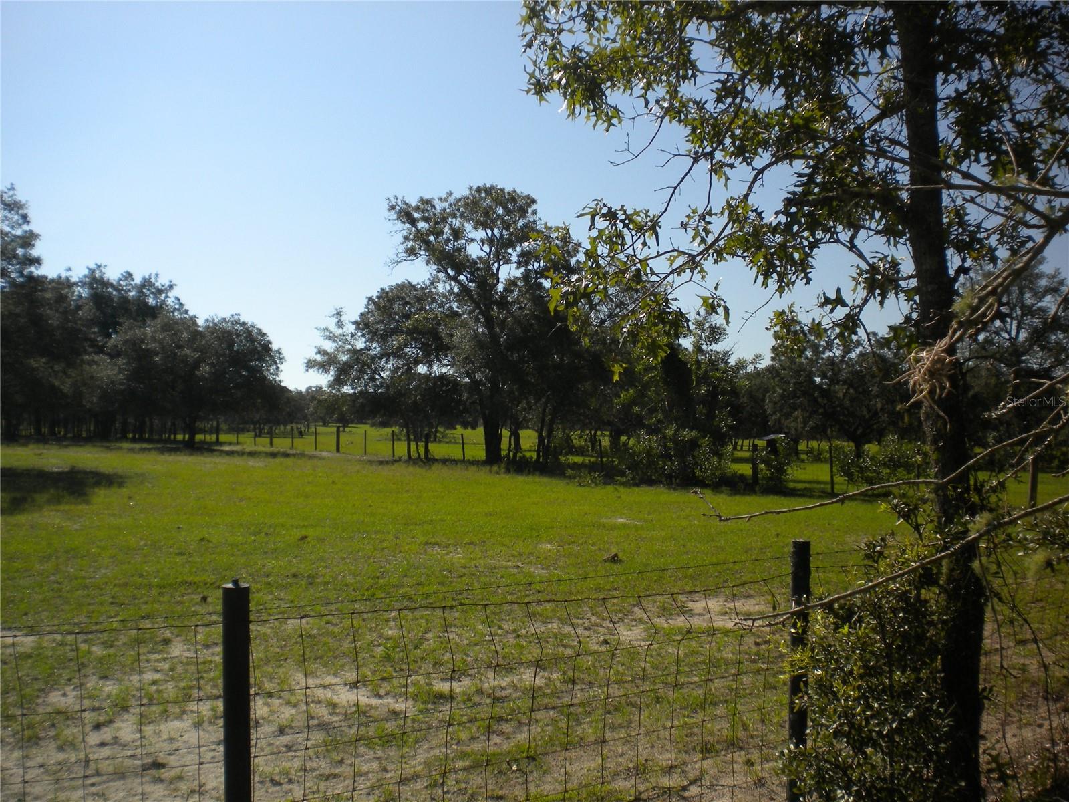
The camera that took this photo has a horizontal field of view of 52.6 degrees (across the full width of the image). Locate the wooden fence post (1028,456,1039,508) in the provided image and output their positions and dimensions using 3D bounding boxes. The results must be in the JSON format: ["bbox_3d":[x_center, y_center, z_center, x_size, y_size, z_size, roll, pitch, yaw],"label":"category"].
[{"bbox_3d":[10.530,1.730,22.800,0.140,1.160,0.140,0,-1,0],"label":"wooden fence post"}]

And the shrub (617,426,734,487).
[{"bbox_3d":[4.050,1.560,30.800,3.250,1.650,2.500,0,-1,8],"label":"shrub"}]

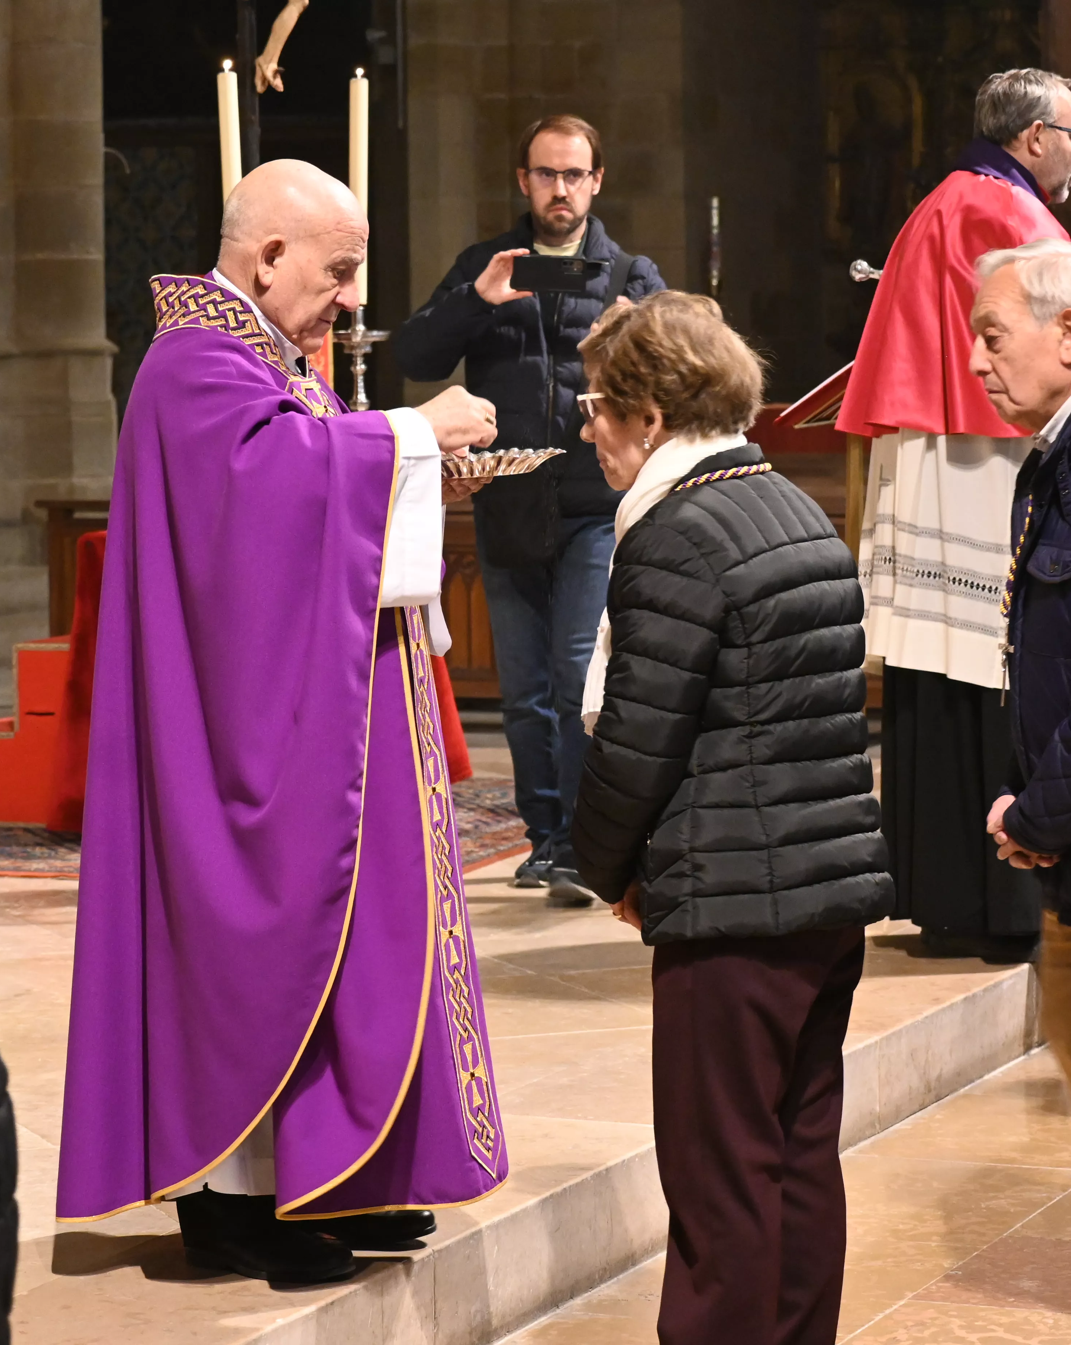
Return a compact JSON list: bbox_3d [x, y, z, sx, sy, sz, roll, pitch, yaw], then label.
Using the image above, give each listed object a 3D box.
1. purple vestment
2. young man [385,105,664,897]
[{"bbox_3d":[-0.371,0.110,6.120,0.610,1.370,0.620,1,6,16],"label":"purple vestment"},{"bbox_3d":[-0.005,-0.355,9.220,0.620,1.717,0.480,-1,6,1],"label":"young man"}]

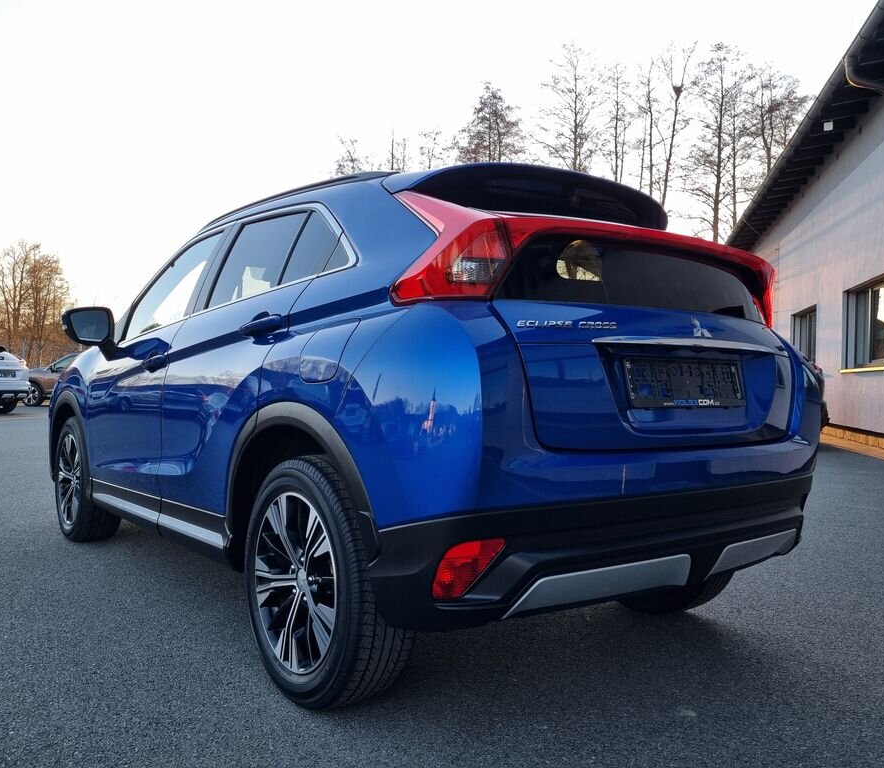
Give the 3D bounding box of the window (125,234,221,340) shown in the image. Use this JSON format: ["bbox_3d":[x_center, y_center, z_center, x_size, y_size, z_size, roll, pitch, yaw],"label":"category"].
[{"bbox_3d":[-1.174,-0.409,3.345,0.050,0.450,0.870,25,-14,-35],"label":"window"}]

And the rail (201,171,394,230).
[{"bbox_3d":[-0.632,-0.669,2.896,0.060,0.100,1.580,1,0,-38],"label":"rail"}]

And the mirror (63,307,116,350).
[{"bbox_3d":[-1.623,-0.255,3.505,0.240,0.190,0.160,1,0,-38],"label":"mirror"}]

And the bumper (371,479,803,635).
[{"bbox_3d":[0.630,0.424,2.195,1.790,0.300,0.360,1,0,-38],"label":"bumper"}]

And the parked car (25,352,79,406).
[{"bbox_3d":[-10.980,-0.150,23.850,4.400,1.670,1.830,1,0,14],"label":"parked car"}]

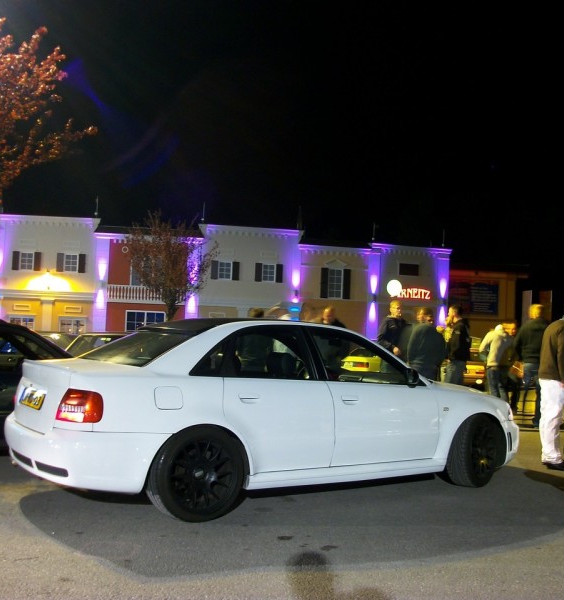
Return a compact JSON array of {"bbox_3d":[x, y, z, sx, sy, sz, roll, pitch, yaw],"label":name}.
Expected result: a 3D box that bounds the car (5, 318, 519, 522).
[{"bbox_3d":[0.098,0.853,6.668,4.480,1.380,1.760,3,-2,-31],"label":"car"}]

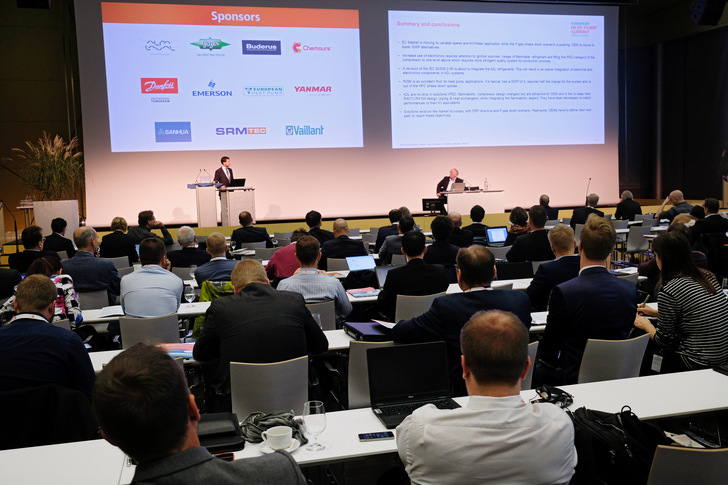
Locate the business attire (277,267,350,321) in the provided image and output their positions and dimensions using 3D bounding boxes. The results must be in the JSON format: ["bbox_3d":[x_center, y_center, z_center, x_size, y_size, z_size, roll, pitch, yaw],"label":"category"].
[{"bbox_3d":[-0.361,0.478,5.059,0.540,0.620,0.440,-3,5,-14],"label":"business attire"}]

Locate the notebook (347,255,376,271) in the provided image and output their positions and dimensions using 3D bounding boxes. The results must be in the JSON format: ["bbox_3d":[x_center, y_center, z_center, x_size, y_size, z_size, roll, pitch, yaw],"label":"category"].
[{"bbox_3d":[-0.022,0.232,7.317,0.310,0.175,0.320,-3,5,-14],"label":"notebook"}]

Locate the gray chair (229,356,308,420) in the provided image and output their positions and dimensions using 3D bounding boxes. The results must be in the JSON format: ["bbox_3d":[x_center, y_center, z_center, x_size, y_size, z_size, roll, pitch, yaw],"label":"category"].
[{"bbox_3d":[-0.502,0.950,3.638,0.460,0.820,0.520,-3,5,-12],"label":"gray chair"}]

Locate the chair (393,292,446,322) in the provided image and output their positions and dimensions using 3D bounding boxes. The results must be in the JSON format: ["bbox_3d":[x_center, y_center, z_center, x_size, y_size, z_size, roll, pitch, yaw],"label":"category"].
[{"bbox_3d":[0.402,0.786,5.512,0.430,0.830,0.520,-3,5,-14],"label":"chair"}]

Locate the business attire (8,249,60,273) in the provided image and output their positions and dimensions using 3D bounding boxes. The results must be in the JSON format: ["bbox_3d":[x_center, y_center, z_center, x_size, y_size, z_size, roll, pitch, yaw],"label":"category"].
[{"bbox_3d":[-3.442,0.335,7.202,0.500,0.544,0.340,-3,5,-11],"label":"business attire"}]

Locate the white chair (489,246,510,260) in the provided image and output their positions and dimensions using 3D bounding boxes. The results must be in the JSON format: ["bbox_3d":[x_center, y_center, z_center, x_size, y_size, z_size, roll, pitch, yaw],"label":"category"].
[{"bbox_3d":[1.663,0.450,8.933,0.430,0.830,0.520,-3,5,-14],"label":"white chair"}]

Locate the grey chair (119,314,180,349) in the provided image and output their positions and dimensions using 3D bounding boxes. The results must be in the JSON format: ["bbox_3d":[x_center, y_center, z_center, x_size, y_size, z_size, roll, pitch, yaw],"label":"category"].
[{"bbox_3d":[-1.478,0.886,4.847,0.460,0.820,0.530,-3,5,-14],"label":"grey chair"}]

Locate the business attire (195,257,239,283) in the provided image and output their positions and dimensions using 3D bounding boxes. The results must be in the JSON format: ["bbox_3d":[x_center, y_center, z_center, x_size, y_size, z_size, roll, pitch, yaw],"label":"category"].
[{"bbox_3d":[-1.307,0.436,6.249,0.490,0.620,0.420,-3,5,-14],"label":"business attire"}]

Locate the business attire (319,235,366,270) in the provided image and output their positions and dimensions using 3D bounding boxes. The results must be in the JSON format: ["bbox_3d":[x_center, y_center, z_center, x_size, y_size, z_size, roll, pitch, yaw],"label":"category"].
[{"bbox_3d":[-0.257,0.195,8.219,0.550,0.620,0.420,-3,5,-14],"label":"business attire"}]

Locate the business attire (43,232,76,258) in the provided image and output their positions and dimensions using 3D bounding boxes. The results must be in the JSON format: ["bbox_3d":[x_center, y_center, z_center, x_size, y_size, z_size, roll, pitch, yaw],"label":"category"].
[{"bbox_3d":[-4.501,0.185,10.144,0.520,0.620,0.400,-2,5,-4],"label":"business attire"}]

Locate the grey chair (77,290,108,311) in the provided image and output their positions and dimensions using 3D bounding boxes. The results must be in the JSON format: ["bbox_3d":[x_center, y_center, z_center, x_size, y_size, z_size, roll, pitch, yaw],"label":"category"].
[{"bbox_3d":[-2.424,0.829,6.150,0.430,0.830,0.520,-3,5,-14],"label":"grey chair"}]

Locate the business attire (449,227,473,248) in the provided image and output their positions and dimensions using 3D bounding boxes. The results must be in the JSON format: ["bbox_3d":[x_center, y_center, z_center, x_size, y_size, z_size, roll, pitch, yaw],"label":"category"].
[{"bbox_3d":[1.170,0.074,8.418,0.480,0.546,0.350,-3,5,-14],"label":"business attire"}]

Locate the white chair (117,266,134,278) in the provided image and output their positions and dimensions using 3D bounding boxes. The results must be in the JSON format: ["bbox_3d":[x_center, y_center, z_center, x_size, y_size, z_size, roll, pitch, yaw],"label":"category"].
[{"bbox_3d":[-2.782,0.692,7.895,0.460,0.820,0.530,-3,5,-14],"label":"white chair"}]

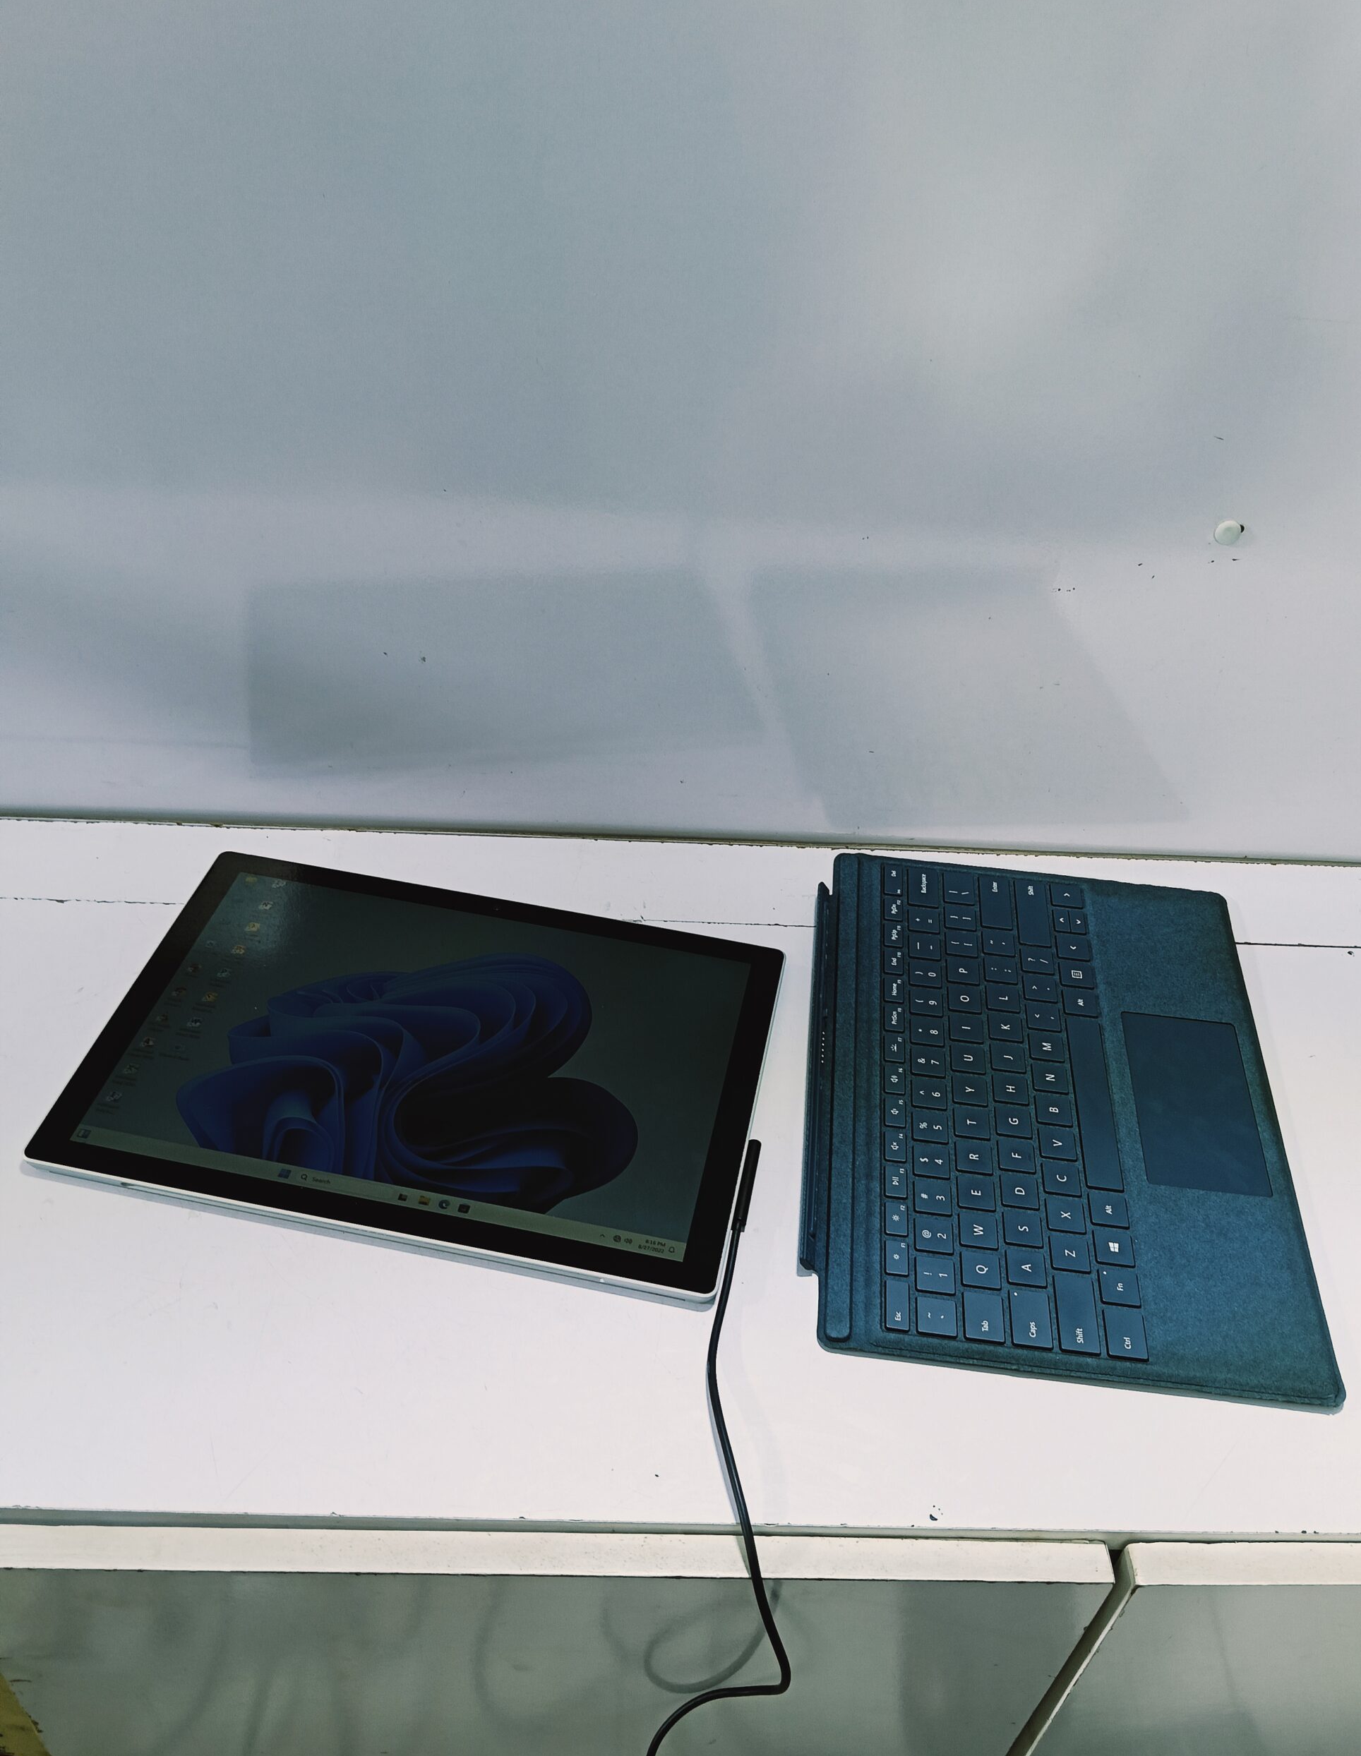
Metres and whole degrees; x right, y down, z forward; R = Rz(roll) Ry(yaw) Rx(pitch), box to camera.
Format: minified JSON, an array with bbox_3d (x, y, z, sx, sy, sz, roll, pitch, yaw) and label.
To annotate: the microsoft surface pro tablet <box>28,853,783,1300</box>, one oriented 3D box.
[{"bbox_3d":[-0.110,0.078,0.640,0.292,0.009,0.201,9,42,6],"label":"microsoft surface pro tablet"}]

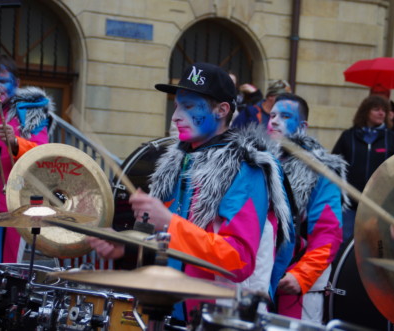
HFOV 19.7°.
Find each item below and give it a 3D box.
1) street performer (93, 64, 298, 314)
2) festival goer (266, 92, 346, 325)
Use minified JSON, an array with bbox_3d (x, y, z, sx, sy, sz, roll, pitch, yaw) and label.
[{"bbox_3d":[-0.030,0.550,3.830,0.560,1.800,0.620,2,2,-35],"label":"street performer"},{"bbox_3d":[0.475,0.540,5.770,0.440,1.800,0.600,1,3,-44],"label":"festival goer"}]

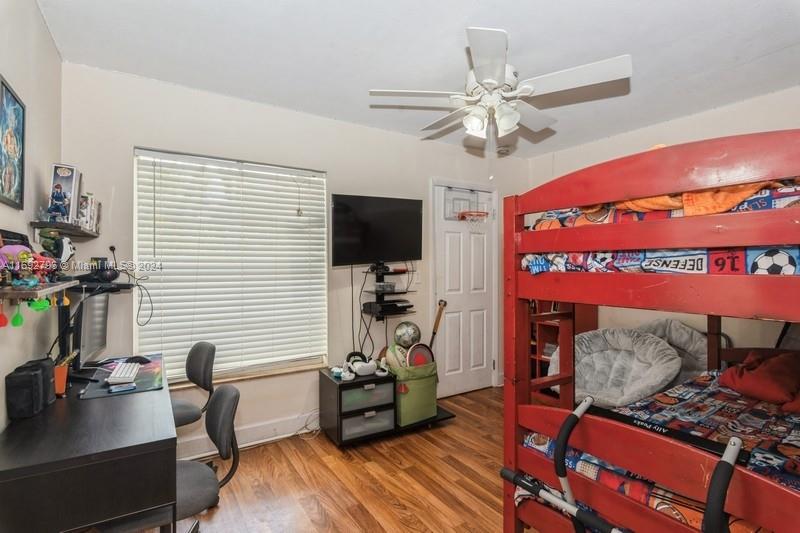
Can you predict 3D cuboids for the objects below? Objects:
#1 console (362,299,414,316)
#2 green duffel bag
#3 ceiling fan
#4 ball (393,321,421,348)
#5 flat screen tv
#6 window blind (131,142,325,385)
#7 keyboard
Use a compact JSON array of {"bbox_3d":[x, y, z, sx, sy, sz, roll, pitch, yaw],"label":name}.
[{"bbox_3d":[-0.104,0.326,3.047,0.285,0.062,0.280,0,0,-30],"label":"console"},{"bbox_3d":[0.056,0.985,3.086,0.365,0.430,0.340,0,0,-32],"label":"green duffel bag"},{"bbox_3d":[0.485,-0.935,2.070,1.280,0.500,1.280,0,0,-30],"label":"ceiling fan"},{"bbox_3d":[0.066,0.568,3.130,0.220,0.220,0.220,0,0,0],"label":"ball"},{"bbox_3d":[-0.160,-0.290,3.070,0.910,0.525,0.060,-5,9,-40],"label":"flat screen tv"},{"bbox_3d":[-1.142,-0.010,2.721,1.268,1.485,0.060,0,0,-30],"label":"window blind"},{"bbox_3d":[-1.303,0.503,1.795,0.107,0.028,0.310,0,0,-30],"label":"keyboard"}]

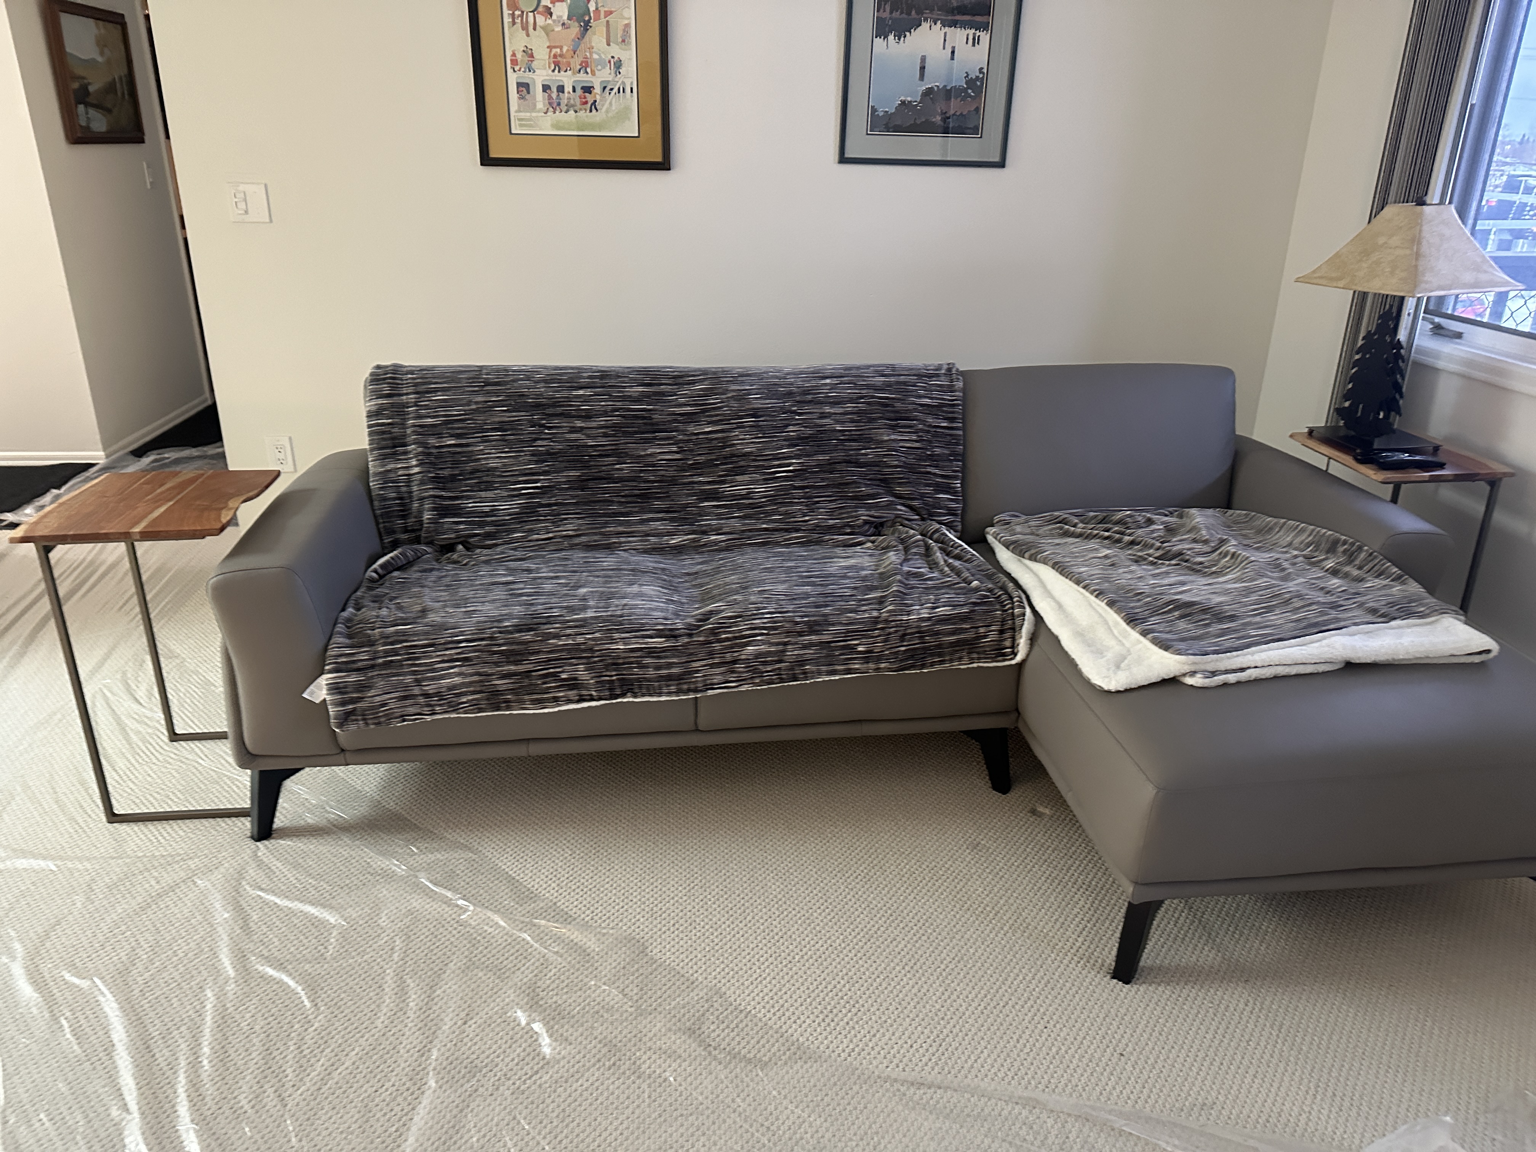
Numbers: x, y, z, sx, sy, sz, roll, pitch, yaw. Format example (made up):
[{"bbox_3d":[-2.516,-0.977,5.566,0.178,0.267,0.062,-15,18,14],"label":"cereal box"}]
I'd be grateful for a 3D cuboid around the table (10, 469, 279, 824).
[{"bbox_3d":[-1.258,0.143,2.314,0.370,0.645,0.425,-2,22,-8],"label":"table"}]

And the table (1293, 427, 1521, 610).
[{"bbox_3d":[1.594,-0.020,2.840,0.360,0.645,0.425,-2,22,-6],"label":"table"}]

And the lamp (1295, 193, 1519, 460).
[{"bbox_3d":[1.563,-0.618,2.647,0.350,0.605,0.350,-6,23,-18],"label":"lamp"}]

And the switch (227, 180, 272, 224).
[{"bbox_3d":[-1.590,-1.142,3.265,0.116,0.115,0.012,-1,22,-4],"label":"switch"}]

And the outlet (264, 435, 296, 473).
[{"bbox_3d":[-1.629,-0.404,3.556,0.081,0.122,0.010,-1,22,-4],"label":"outlet"}]

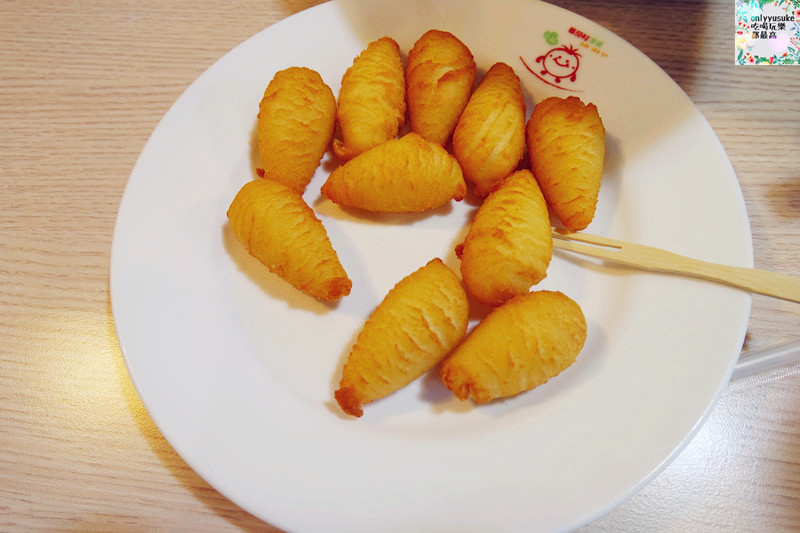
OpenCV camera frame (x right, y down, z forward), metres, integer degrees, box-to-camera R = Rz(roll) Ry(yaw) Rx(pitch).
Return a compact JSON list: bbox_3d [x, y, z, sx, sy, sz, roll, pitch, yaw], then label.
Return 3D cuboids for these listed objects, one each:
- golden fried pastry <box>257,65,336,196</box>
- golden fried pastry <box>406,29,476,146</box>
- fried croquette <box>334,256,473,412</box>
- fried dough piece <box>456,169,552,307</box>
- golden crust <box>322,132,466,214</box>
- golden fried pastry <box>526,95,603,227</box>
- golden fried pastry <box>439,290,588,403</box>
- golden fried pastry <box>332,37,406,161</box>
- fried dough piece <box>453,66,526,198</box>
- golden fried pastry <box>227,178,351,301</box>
[{"bbox_3d":[-0.047,-0.063,0.245,0.034,0.031,0.066,-2,69,4],"label":"golden fried pastry"},{"bbox_3d":[0.018,-0.080,0.242,0.032,0.029,0.061,0,78,5],"label":"golden fried pastry"},{"bbox_3d":[0.002,0.026,0.203,0.033,0.029,0.071,30,72,16],"label":"fried croquette"},{"bbox_3d":[0.043,-0.013,0.216,0.034,0.030,0.063,16,68,11],"label":"fried dough piece"},{"bbox_3d":[-0.003,-0.041,0.232,0.063,0.031,0.034,-3,66,3],"label":"golden crust"},{"bbox_3d":[0.070,-0.045,0.228,0.031,0.028,0.065,1,66,5],"label":"golden fried pastry"},{"bbox_3d":[0.043,0.030,0.198,0.059,0.029,0.032,-26,67,-7],"label":"golden fried pastry"},{"bbox_3d":[-0.013,-0.078,0.247,0.030,0.027,0.065,11,75,9],"label":"golden fried pastry"},{"bbox_3d":[0.040,-0.061,0.237,0.031,0.028,0.067,8,72,8],"label":"fried dough piece"},{"bbox_3d":[-0.047,-0.011,0.224,0.032,0.029,0.069,-42,69,-13],"label":"golden fried pastry"}]

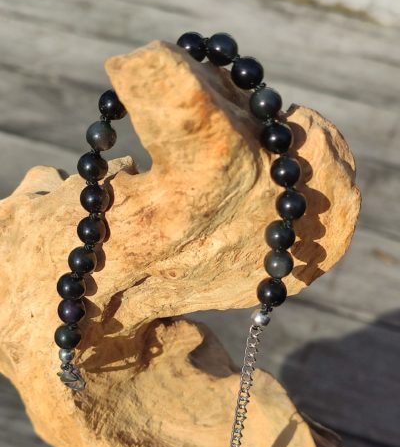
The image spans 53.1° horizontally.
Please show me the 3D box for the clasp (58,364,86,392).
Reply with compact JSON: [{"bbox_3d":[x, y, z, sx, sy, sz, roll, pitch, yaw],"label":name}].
[{"bbox_3d":[-0.040,0.050,0.128,0.004,0.010,0.006,16,50,46],"label":"clasp"}]

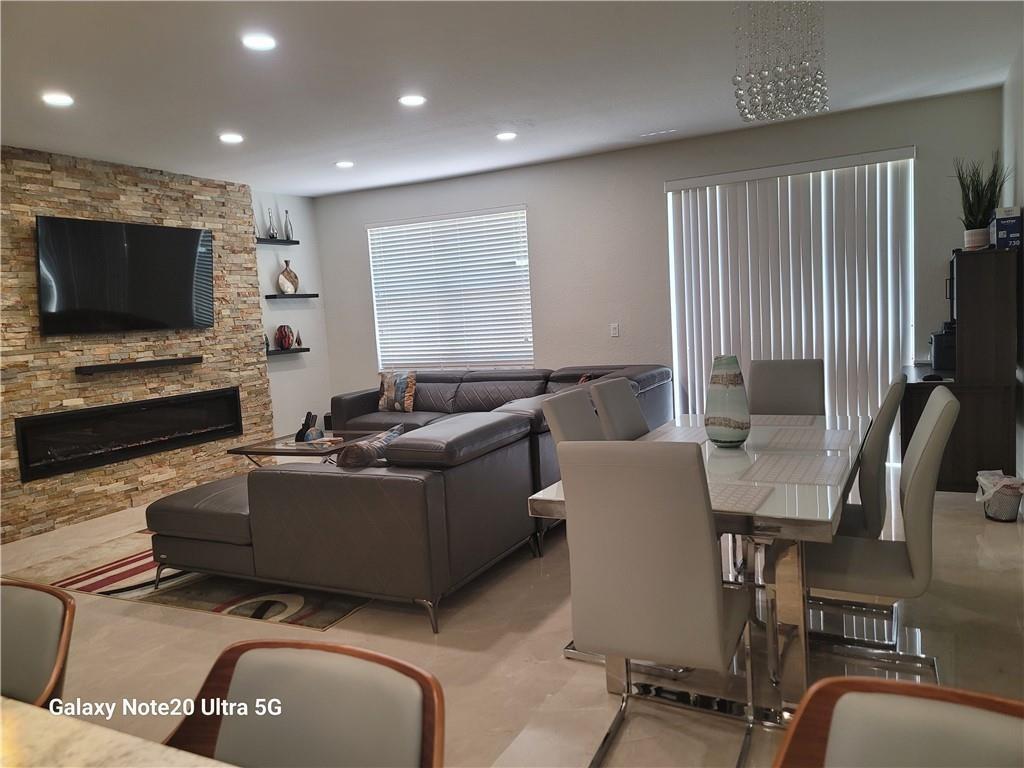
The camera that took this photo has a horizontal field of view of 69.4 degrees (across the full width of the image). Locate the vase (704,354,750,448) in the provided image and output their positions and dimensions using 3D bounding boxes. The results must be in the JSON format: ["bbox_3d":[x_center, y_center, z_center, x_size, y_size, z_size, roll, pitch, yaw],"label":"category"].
[{"bbox_3d":[0.922,0.074,3.179,0.188,0.386,0.188,0,6,29],"label":"vase"}]

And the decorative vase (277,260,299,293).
[{"bbox_3d":[-2.260,-1.078,7.465,0.130,0.336,0.230,0,6,30],"label":"decorative vase"}]

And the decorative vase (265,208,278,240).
[{"bbox_3d":[-2.355,-1.567,7.241,0.099,0.297,0.099,0,6,29],"label":"decorative vase"}]

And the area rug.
[{"bbox_3d":[-1.229,0.944,5.141,2.364,0.012,3.017,0,6,27],"label":"area rug"}]

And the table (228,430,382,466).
[{"bbox_3d":[-1.634,0.674,6.053,0.900,0.415,0.910,-1,6,18],"label":"table"}]

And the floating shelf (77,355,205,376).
[{"bbox_3d":[-2.900,-0.145,5.828,0.200,0.050,0.930,0,6,30],"label":"floating shelf"}]

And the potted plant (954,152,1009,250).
[{"bbox_3d":[3.127,-1.212,4.932,0.330,0.640,0.330,0,6,30],"label":"potted plant"}]

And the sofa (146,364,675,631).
[{"bbox_3d":[-0.738,0.459,5.277,2.830,0.885,3.520,0,6,28],"label":"sofa"}]

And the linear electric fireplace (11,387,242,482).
[{"bbox_3d":[-2.966,0.355,5.951,0.130,0.440,1.900,0,6,30],"label":"linear electric fireplace"}]

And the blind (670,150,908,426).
[{"bbox_3d":[2.097,-0.488,5.721,1.800,2.334,0.099,0,6,29],"label":"blind"}]

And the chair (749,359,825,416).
[{"bbox_3d":[1.509,0.390,4.101,0.455,1.009,0.574,0,6,29],"label":"chair"}]

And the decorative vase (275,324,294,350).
[{"bbox_3d":[-2.282,-0.464,7.421,0.140,0.245,0.200,0,6,30],"label":"decorative vase"}]

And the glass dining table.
[{"bbox_3d":[0.903,0.642,2.968,0.887,0.765,1.840,0,6,29],"label":"glass dining table"}]

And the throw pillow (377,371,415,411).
[{"bbox_3d":[-1.099,0.072,7.068,0.415,0.406,0.139,0,-8,29],"label":"throw pillow"}]

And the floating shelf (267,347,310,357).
[{"bbox_3d":[-2.306,-0.312,7.379,0.200,0.038,0.600,0,6,30],"label":"floating shelf"}]

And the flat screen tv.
[{"bbox_3d":[-2.986,-0.833,5.841,0.059,0.831,1.474,7,9,28],"label":"flat screen tv"}]

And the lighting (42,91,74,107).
[{"bbox_3d":[-2.524,-1.593,4.119,0.168,0.030,0.168,0,6,29],"label":"lighting"}]

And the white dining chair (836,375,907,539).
[{"bbox_3d":[1.340,0.496,3.107,0.574,1.009,0.455,0,6,29],"label":"white dining chair"}]

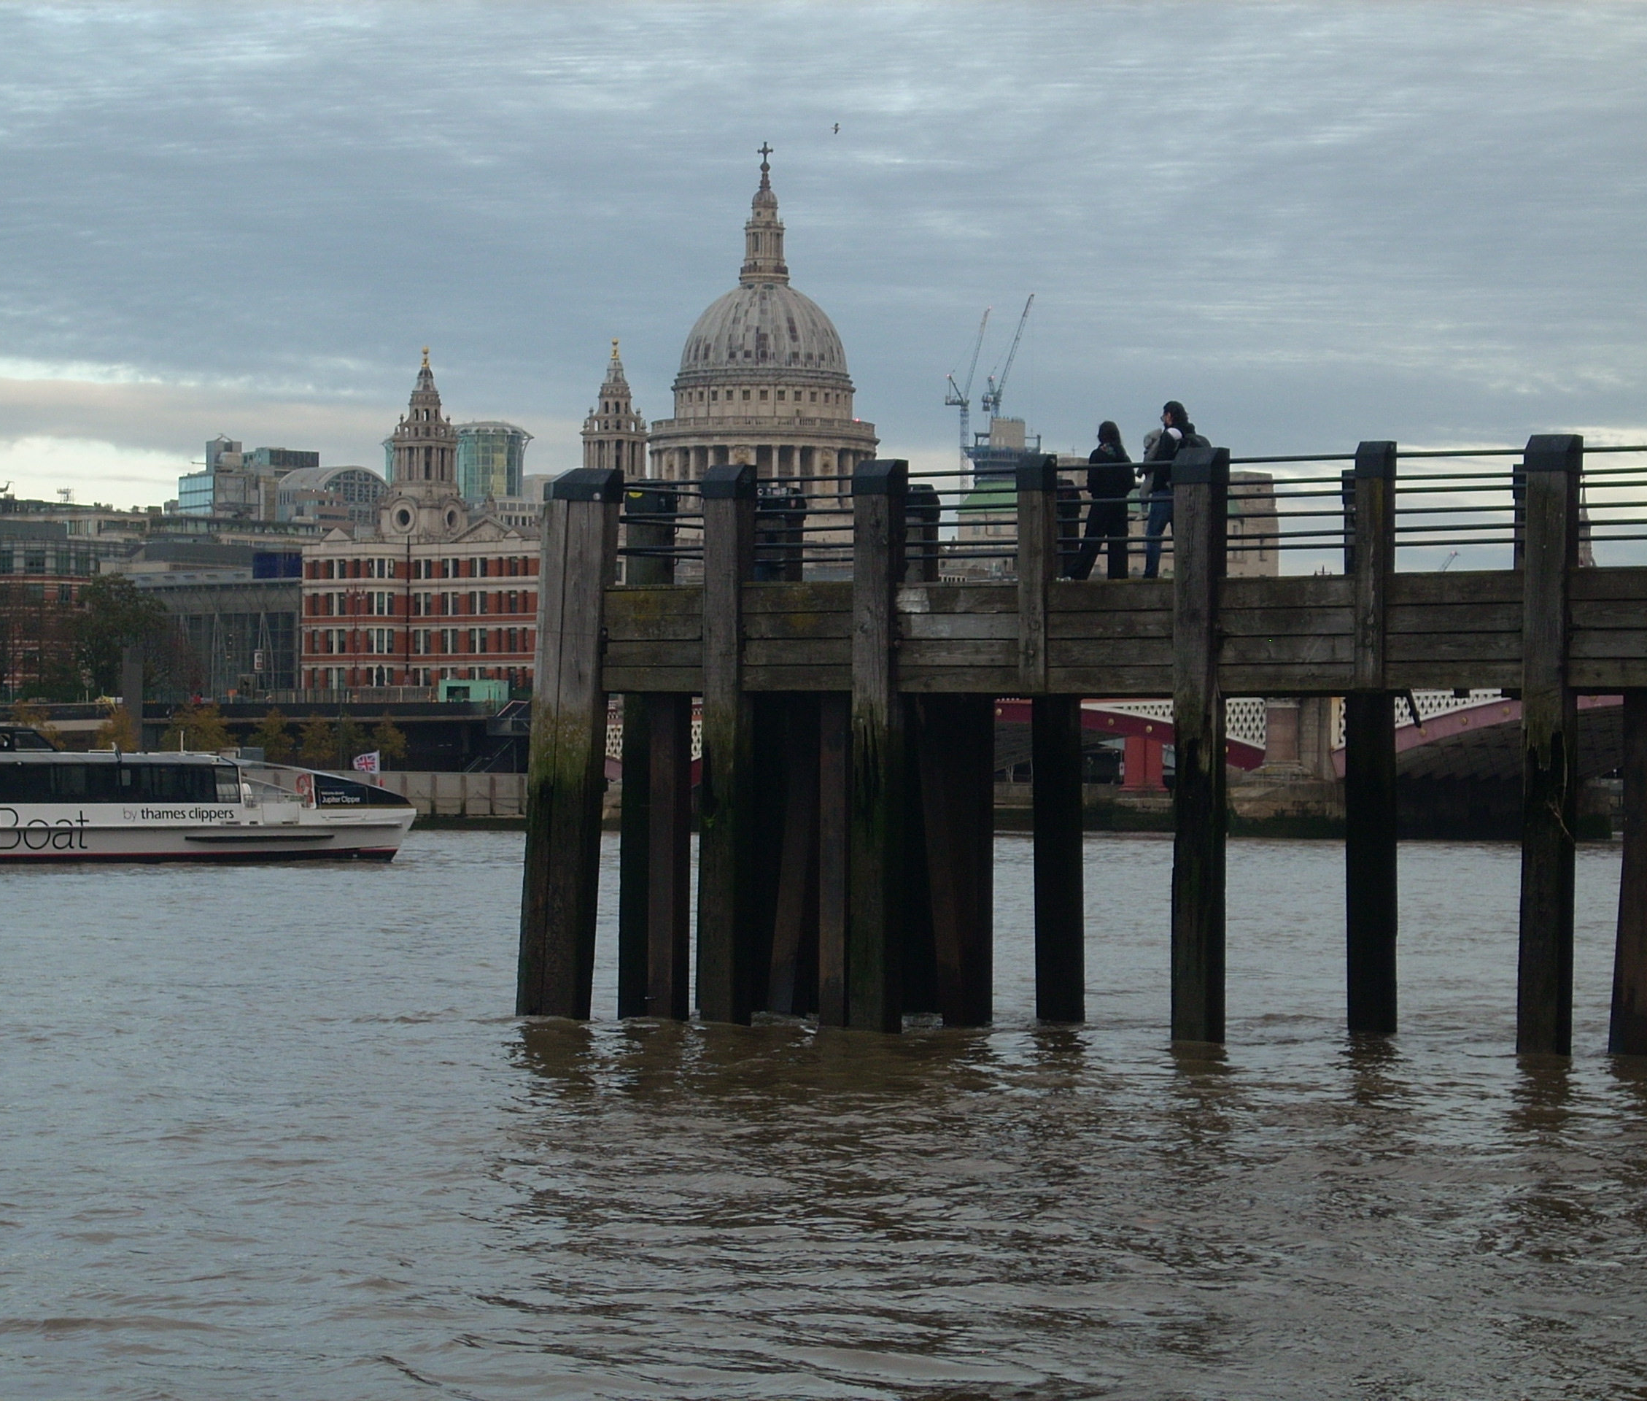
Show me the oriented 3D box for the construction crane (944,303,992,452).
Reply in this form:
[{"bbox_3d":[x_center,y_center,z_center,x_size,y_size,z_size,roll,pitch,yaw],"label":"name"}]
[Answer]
[{"bbox_3d":[63.014,-137.864,2200.000,20.000,70.000,5.000,0,-1,-3],"label":"construction crane"}]

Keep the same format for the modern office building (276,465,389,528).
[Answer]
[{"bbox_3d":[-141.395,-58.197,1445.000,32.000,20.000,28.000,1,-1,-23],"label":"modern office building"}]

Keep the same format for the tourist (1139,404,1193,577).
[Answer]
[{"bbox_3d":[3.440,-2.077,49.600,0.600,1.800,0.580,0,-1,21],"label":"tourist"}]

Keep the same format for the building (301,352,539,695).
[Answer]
[{"bbox_3d":[-45.752,-20.068,568.000,26.500,38.500,22.000,0,-1,12],"label":"building"}]

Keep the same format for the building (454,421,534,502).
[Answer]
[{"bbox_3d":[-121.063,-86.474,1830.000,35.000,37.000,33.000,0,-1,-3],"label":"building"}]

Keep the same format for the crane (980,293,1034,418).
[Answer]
[{"bbox_3d":[80.607,-150.659,2200.000,23.000,57.000,5.000,0,-1,-3],"label":"crane"}]

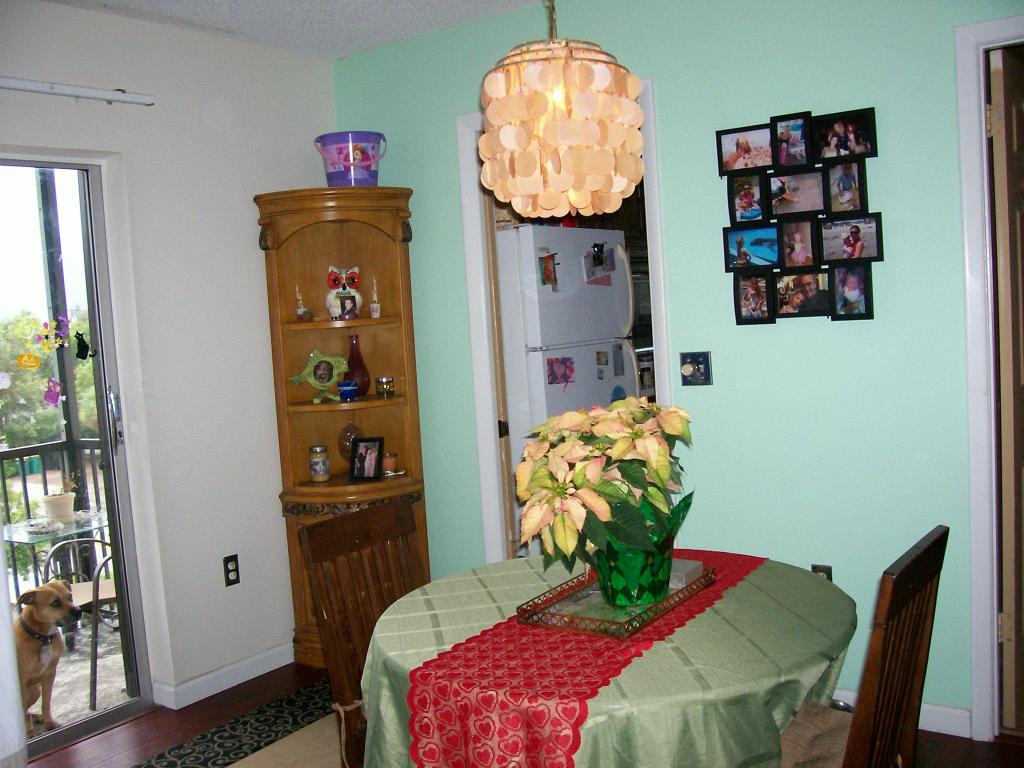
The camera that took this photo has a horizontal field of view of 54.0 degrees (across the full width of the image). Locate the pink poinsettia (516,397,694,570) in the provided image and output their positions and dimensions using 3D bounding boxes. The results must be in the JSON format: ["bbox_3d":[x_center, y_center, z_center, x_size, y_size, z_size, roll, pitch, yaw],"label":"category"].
[{"bbox_3d":[0.194,0.207,2.090,0.370,0.360,0.360,-3,5,5],"label":"pink poinsettia"}]

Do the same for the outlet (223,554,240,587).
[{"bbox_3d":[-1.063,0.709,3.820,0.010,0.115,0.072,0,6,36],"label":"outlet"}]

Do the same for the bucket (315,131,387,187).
[{"bbox_3d":[-0.632,-0.873,3.954,0.265,0.235,0.265,-4,5,-9],"label":"bucket"}]

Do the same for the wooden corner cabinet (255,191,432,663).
[{"bbox_3d":[-0.643,0.170,4.072,0.610,1.860,0.500,-4,5,-9],"label":"wooden corner cabinet"}]

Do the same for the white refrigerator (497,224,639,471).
[{"bbox_3d":[0.092,0.166,4.620,0.740,1.680,0.755,0,6,36],"label":"white refrigerator"}]

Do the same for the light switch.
[{"bbox_3d":[0.626,-0.051,3.411,0.115,0.115,0.018,0,6,36],"label":"light switch"}]

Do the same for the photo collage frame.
[{"bbox_3d":[0.896,-0.515,3.148,0.525,0.655,0.025,0,6,36],"label":"photo collage frame"}]

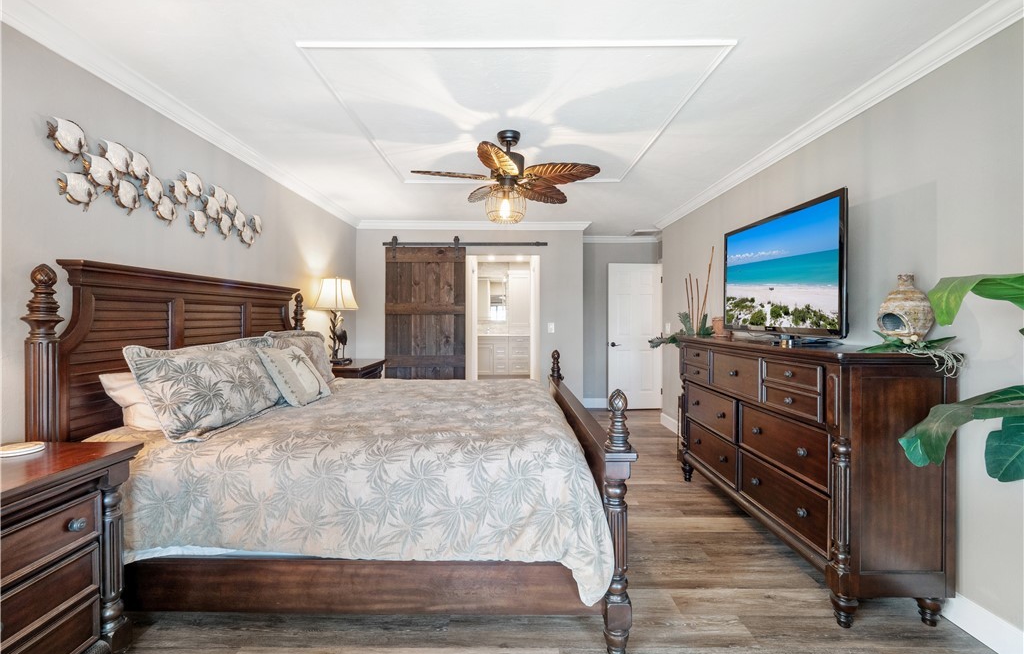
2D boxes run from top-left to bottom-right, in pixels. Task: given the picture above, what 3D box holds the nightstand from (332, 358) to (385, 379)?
[{"bbox_3d":[-1.541,0.771,3.885,0.520,0.850,0.714,0,1,0],"label":"nightstand"}]

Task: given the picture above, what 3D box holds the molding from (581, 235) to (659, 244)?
[{"bbox_3d":[1.508,-1.235,5.870,1.150,0.110,0.090,0,1,0],"label":"molding"}]

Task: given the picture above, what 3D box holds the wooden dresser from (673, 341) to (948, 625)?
[{"bbox_3d":[1.578,0.657,2.487,0.530,1.137,1.600,0,1,0],"label":"wooden dresser"}]

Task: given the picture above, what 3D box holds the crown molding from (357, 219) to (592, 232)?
[{"bbox_3d":[-0.462,-1.237,5.020,2.860,0.115,0.090,0,1,0],"label":"crown molding"}]

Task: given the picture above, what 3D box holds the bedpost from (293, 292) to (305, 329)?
[{"bbox_3d":[-1.743,0.466,3.390,0.115,1.480,0.115,0,1,0],"label":"bedpost"}]

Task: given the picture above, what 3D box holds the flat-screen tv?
[{"bbox_3d":[1.523,-0.301,2.390,0.070,0.690,1.060,0,1,0],"label":"flat-screen tv"}]

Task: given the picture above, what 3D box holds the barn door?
[{"bbox_3d":[-1.038,0.098,5.000,0.970,2.120,0.055,0,1,0],"label":"barn door"}]

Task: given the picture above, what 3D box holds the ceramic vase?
[{"bbox_3d":[1.725,-0.072,1.810,0.190,0.310,0.190,0,1,-16],"label":"ceramic vase"}]

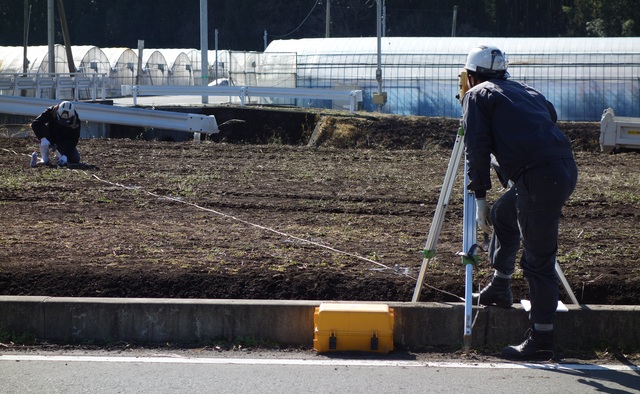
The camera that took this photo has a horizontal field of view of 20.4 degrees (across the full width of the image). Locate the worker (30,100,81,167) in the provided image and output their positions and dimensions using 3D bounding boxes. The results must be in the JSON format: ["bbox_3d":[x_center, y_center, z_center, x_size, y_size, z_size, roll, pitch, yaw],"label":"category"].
[{"bbox_3d":[-3.477,-0.839,23.403,0.630,0.860,0.750,1,4,10],"label":"worker"}]

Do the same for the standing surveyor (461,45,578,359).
[{"bbox_3d":[1.060,-0.004,9.527,0.660,1.630,0.520,3,5,35],"label":"standing surveyor"}]

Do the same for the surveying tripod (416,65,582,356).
[{"bbox_3d":[0.985,0.037,9.911,0.950,1.490,0.880,0,4,-2],"label":"surveying tripod"}]

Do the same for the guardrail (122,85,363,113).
[{"bbox_3d":[-2.867,-3.623,65.213,8.750,0.930,0.300,1,4,7],"label":"guardrail"}]

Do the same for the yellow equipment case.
[{"bbox_3d":[0.184,0.701,9.580,0.435,0.216,0.300,0,4,5],"label":"yellow equipment case"}]

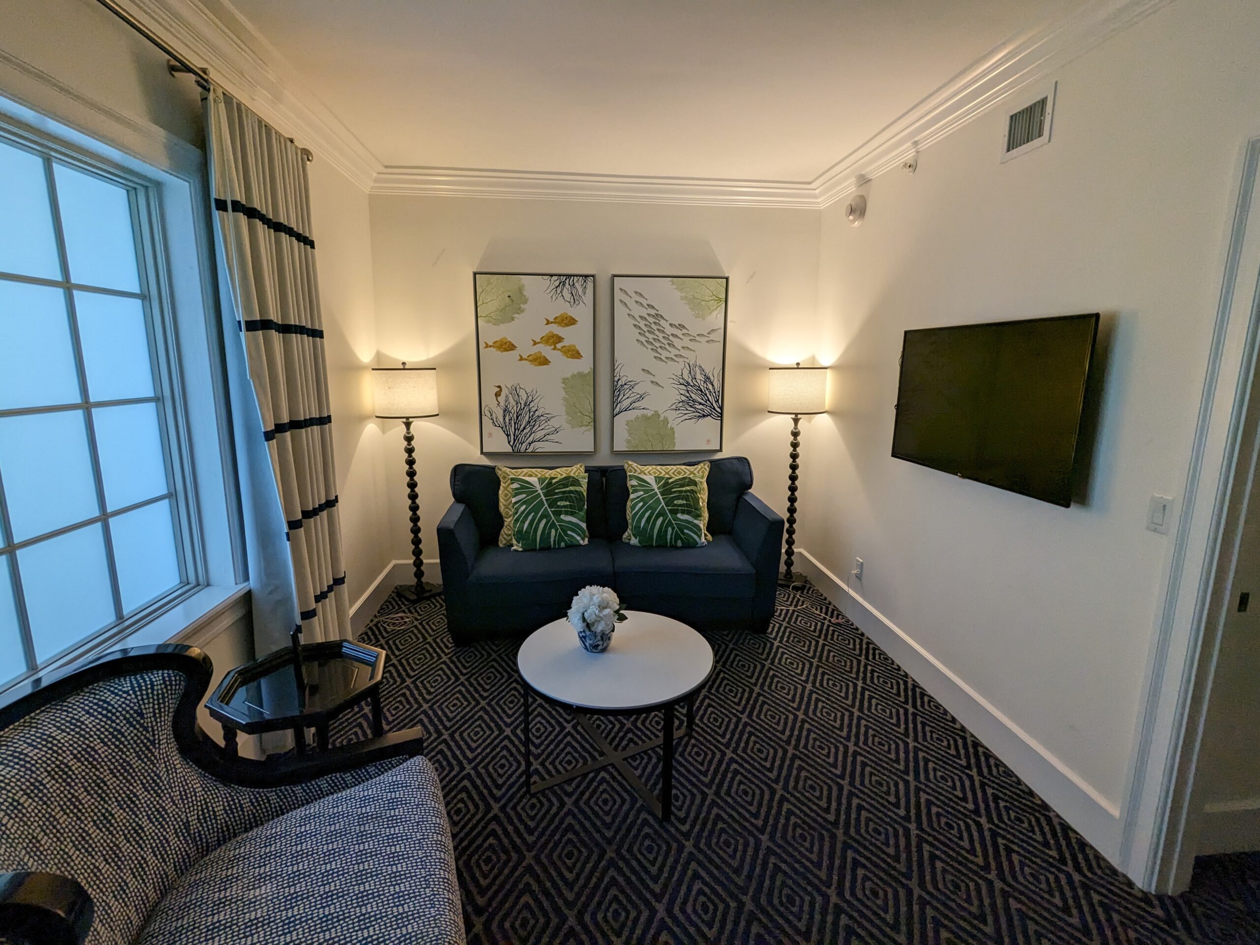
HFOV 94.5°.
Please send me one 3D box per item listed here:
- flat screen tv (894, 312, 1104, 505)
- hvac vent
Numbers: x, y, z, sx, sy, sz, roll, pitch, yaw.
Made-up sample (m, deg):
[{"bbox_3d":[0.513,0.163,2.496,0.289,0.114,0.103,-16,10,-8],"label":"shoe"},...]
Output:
[{"bbox_3d":[1.451,-0.293,2.430,0.060,0.631,1.099,-1,11,-6],"label":"flat screen tv"},{"bbox_3d":[1.504,-1.326,2.215,0.020,0.216,0.256,-1,11,-6],"label":"hvac vent"}]

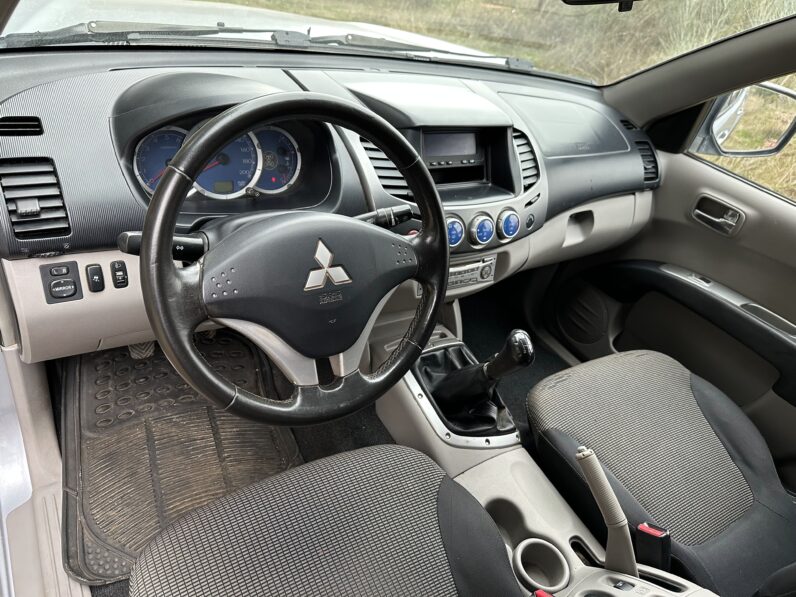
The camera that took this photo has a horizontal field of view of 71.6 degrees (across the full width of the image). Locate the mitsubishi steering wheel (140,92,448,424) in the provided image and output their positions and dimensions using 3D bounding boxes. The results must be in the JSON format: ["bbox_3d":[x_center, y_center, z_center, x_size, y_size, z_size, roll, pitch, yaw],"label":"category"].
[{"bbox_3d":[-0.113,-0.043,0.683,0.385,0.385,0.105,-10,14,-27],"label":"mitsubishi steering wheel"}]

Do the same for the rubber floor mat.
[{"bbox_3d":[-0.460,0.268,1.161,0.445,0.065,0.560,-10,48,-27],"label":"rubber floor mat"}]

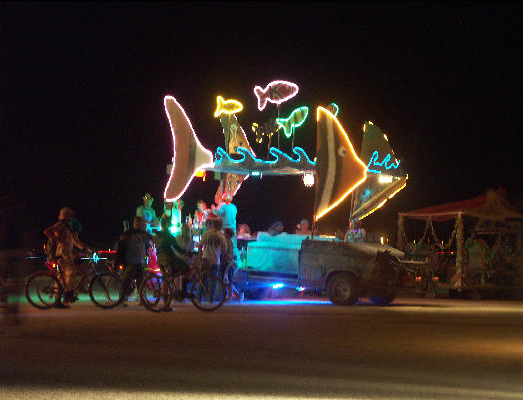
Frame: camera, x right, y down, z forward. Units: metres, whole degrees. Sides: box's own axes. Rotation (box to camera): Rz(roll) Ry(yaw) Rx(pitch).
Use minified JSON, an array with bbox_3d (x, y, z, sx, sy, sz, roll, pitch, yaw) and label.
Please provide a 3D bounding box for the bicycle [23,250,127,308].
[{"bbox_3d":[-3.348,1.430,26.500,1.760,1.040,0.600,0,-2,-9],"label":"bicycle"}]

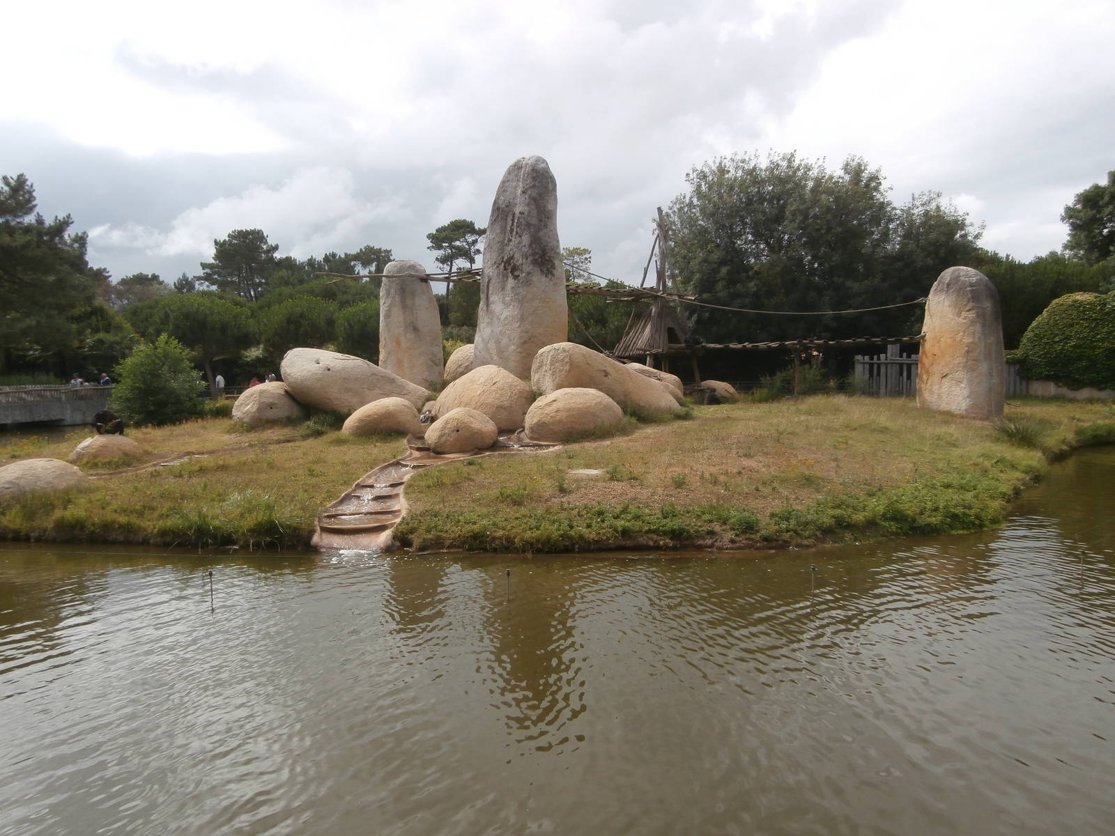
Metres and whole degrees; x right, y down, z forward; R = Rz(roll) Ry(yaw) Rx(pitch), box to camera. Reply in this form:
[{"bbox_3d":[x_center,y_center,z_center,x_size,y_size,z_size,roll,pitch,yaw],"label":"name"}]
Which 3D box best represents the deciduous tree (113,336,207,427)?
[{"bbox_3d":[-14.450,-1.372,28.000,3.350,3.300,3.100,-3,4,-27],"label":"deciduous tree"}]

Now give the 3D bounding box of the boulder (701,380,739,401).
[{"bbox_3d":[7.145,-1.207,34.000,1.680,0.920,1.350,0,4,12],"label":"boulder"}]

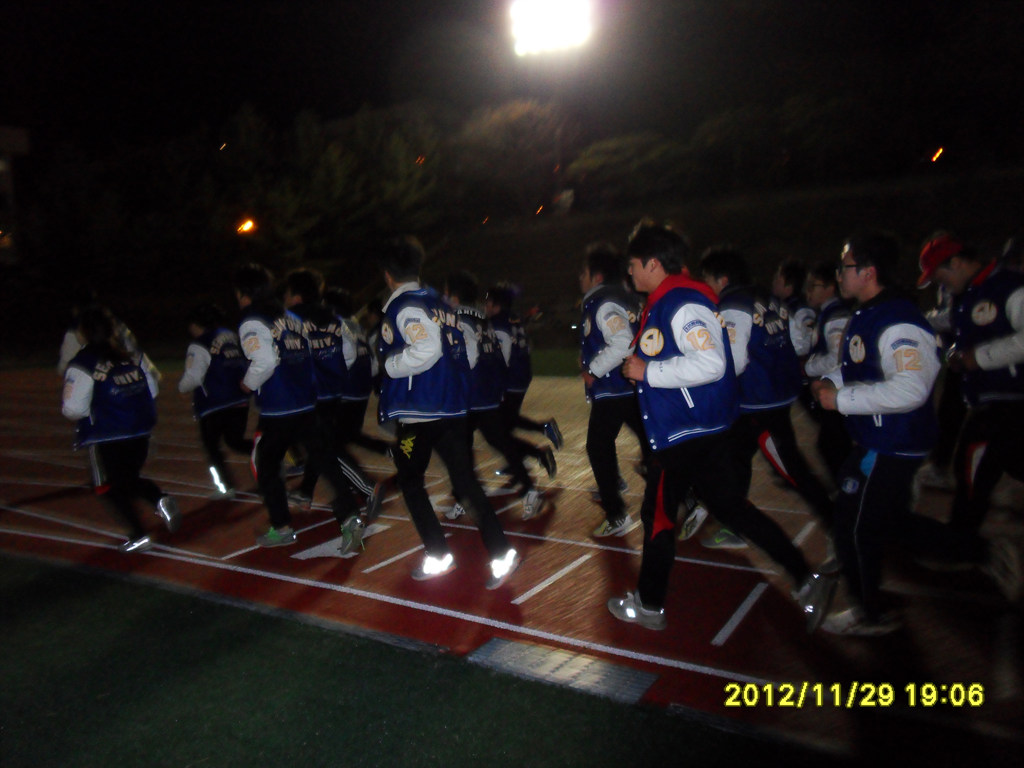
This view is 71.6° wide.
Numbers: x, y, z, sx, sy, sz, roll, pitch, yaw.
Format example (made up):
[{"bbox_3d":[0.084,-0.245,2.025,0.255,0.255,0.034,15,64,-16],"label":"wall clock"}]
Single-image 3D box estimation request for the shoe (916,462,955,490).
[{"bbox_3d":[3.291,0.758,5.537,0.280,0.115,0.100,3,7,23],"label":"shoe"}]

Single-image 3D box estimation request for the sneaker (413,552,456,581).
[{"bbox_3d":[-0.402,0.946,3.680,0.270,0.115,0.100,-21,-8,38],"label":"sneaker"}]

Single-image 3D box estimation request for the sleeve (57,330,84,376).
[{"bbox_3d":[-3.482,-0.241,5.600,0.230,0.360,0.160,3,7,23],"label":"sleeve"}]

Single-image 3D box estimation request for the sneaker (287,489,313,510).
[{"bbox_3d":[-1.616,0.878,5.350,0.280,0.115,0.105,0,6,34],"label":"sneaker"}]

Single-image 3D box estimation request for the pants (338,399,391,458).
[{"bbox_3d":[-1.261,0.398,5.950,0.530,0.740,0.340,0,6,34],"label":"pants"}]

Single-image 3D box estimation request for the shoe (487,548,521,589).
[{"bbox_3d":[-0.043,0.930,3.580,0.270,0.110,0.100,-45,-12,21],"label":"shoe"}]

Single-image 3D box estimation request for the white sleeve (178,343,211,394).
[{"bbox_3d":[-2.540,-0.124,5.680,0.250,0.410,0.180,0,6,31],"label":"white sleeve"}]

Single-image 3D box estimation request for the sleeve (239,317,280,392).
[{"bbox_3d":[-1.394,-0.163,3.920,0.230,0.400,0.160,3,7,23],"label":"sleeve"}]

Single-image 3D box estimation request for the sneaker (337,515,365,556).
[{"bbox_3d":[-0.965,0.911,4.270,0.115,0.270,0.100,35,21,21],"label":"sneaker"}]

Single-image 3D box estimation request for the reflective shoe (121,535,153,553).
[{"bbox_3d":[-2.353,1.000,4.450,0.250,0.100,0.090,-21,-7,35],"label":"reflective shoe"}]

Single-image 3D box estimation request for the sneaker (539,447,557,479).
[{"bbox_3d":[0.270,0.597,5.400,0.110,0.270,0.100,-15,-2,34],"label":"sneaker"}]

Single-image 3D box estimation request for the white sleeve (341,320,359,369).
[{"bbox_3d":[-1.158,-0.278,5.000,0.220,0.350,0.160,3,7,23],"label":"white sleeve"}]

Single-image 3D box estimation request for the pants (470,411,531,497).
[{"bbox_3d":[-0.104,0.458,4.750,0.550,0.770,0.360,0,6,34],"label":"pants"}]

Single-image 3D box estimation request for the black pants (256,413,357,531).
[{"bbox_3d":[-1.274,0.511,4.400,0.550,0.800,0.360,0,6,34],"label":"black pants"}]

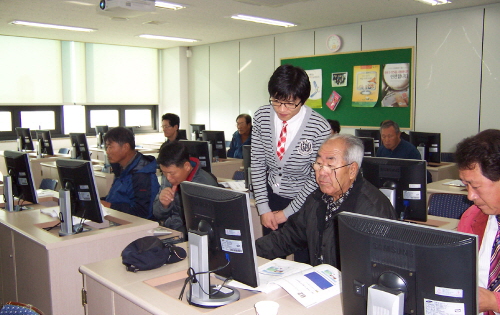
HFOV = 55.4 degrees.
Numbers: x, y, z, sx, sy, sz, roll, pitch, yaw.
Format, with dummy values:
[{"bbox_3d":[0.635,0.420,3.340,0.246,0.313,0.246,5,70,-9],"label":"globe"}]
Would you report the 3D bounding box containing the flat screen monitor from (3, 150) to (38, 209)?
[{"bbox_3d":[-1.460,0.156,3.047,0.370,0.390,0.200,6,9,42],"label":"flat screen monitor"}]

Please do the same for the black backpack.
[{"bbox_3d":[-0.404,0.379,1.980,0.265,0.107,0.175,-5,8,-40],"label":"black backpack"}]

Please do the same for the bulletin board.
[{"bbox_3d":[1.375,-1.048,7.423,0.030,1.120,2.450,-6,9,-43],"label":"bulletin board"}]

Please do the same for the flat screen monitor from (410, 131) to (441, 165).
[{"bbox_3d":[2.028,-0.100,5.500,0.375,0.390,0.200,6,8,44],"label":"flat screen monitor"}]

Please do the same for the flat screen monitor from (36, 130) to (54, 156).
[{"bbox_3d":[-2.850,-0.181,6.527,0.370,0.385,0.180,5,8,43],"label":"flat screen monitor"}]

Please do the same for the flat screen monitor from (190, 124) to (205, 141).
[{"bbox_3d":[-0.944,-0.390,8.458,0.370,0.385,0.180,5,8,44],"label":"flat screen monitor"}]

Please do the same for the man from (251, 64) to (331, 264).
[{"bbox_3d":[0.197,0.344,2.308,0.460,1.545,0.430,5,8,35],"label":"man"}]

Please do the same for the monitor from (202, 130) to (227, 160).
[{"bbox_3d":[-0.481,-0.136,6.000,0.370,0.385,0.180,5,8,43],"label":"monitor"}]

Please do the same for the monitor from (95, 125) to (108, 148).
[{"bbox_3d":[-2.555,-0.352,8.400,0.375,0.390,0.200,6,8,44],"label":"monitor"}]

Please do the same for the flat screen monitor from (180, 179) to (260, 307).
[{"bbox_3d":[-0.111,0.289,1.673,0.200,0.390,0.370,-6,9,-43],"label":"flat screen monitor"}]

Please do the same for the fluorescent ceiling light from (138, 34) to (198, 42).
[{"bbox_3d":[-1.465,-2.170,8.700,1.260,0.080,0.310,-6,8,-43],"label":"fluorescent ceiling light"}]

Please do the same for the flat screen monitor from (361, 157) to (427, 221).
[{"bbox_3d":[0.768,0.197,2.561,0.370,0.390,0.200,6,9,43],"label":"flat screen monitor"}]

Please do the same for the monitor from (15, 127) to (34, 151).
[{"bbox_3d":[-3.454,-0.250,7.221,0.370,0.385,0.180,5,8,39],"label":"monitor"}]

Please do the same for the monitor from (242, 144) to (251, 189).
[{"bbox_3d":[0.104,0.088,3.660,0.375,0.390,0.200,6,8,44],"label":"monitor"}]

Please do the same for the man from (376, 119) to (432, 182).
[{"bbox_3d":[1.320,0.268,4.478,0.750,1.230,0.500,-6,9,-43],"label":"man"}]

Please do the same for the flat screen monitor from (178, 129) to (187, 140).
[{"bbox_3d":[-1.021,-0.199,6.631,0.180,0.385,0.370,-6,8,-43],"label":"flat screen monitor"}]

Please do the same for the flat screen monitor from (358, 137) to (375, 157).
[{"bbox_3d":[0.972,0.017,4.474,0.180,0.385,0.370,-6,8,-44],"label":"flat screen monitor"}]

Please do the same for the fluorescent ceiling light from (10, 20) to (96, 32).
[{"bbox_3d":[-3.020,-2.030,7.410,1.260,0.080,0.310,-6,8,-43],"label":"fluorescent ceiling light"}]

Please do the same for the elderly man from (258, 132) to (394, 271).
[{"bbox_3d":[0.302,0.540,1.966,0.760,1.270,0.570,-6,8,-43],"label":"elderly man"}]

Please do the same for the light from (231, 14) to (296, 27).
[{"bbox_3d":[0.215,-1.997,7.018,1.250,0.080,0.300,-6,9,-43],"label":"light"}]

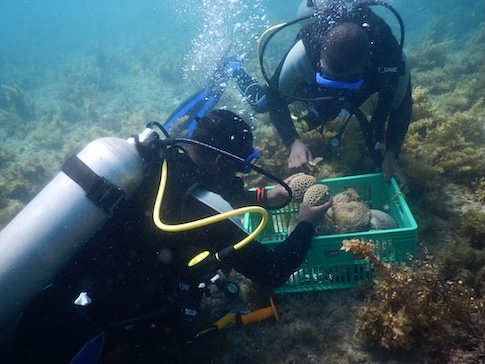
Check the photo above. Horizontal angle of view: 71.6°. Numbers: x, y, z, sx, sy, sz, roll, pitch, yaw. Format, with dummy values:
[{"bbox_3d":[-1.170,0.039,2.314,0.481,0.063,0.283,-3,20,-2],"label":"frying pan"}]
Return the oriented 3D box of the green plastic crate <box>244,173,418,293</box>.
[{"bbox_3d":[0.324,0.207,1.337,0.585,0.271,0.341,-8,31,12],"label":"green plastic crate"}]

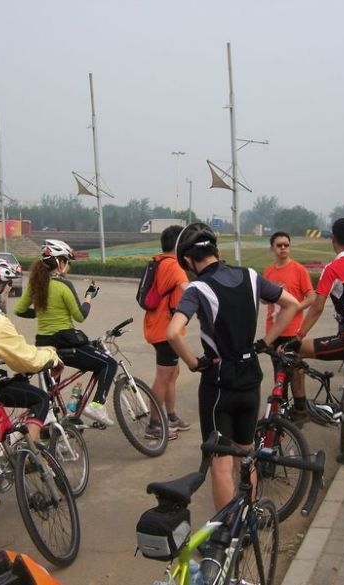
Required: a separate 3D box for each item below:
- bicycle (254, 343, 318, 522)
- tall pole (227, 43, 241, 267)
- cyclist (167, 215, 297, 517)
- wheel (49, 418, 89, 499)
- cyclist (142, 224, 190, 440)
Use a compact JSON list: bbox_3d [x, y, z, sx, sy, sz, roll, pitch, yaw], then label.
[{"bbox_3d":[0.669,0.802,5.350,0.580,1.020,1.660,-1,3,-1],"label":"bicycle"},{"bbox_3d":[2.263,-4.556,29.237,0.200,8.700,0.200,-2,4,0],"label":"tall pole"},{"bbox_3d":[0.319,0.507,4.280,0.650,1.760,0.450,-3,4,-16],"label":"cyclist"},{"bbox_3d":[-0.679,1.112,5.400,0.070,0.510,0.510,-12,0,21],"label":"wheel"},{"bbox_3d":[-0.029,0.335,6.820,0.440,1.760,0.500,0,3,9],"label":"cyclist"}]

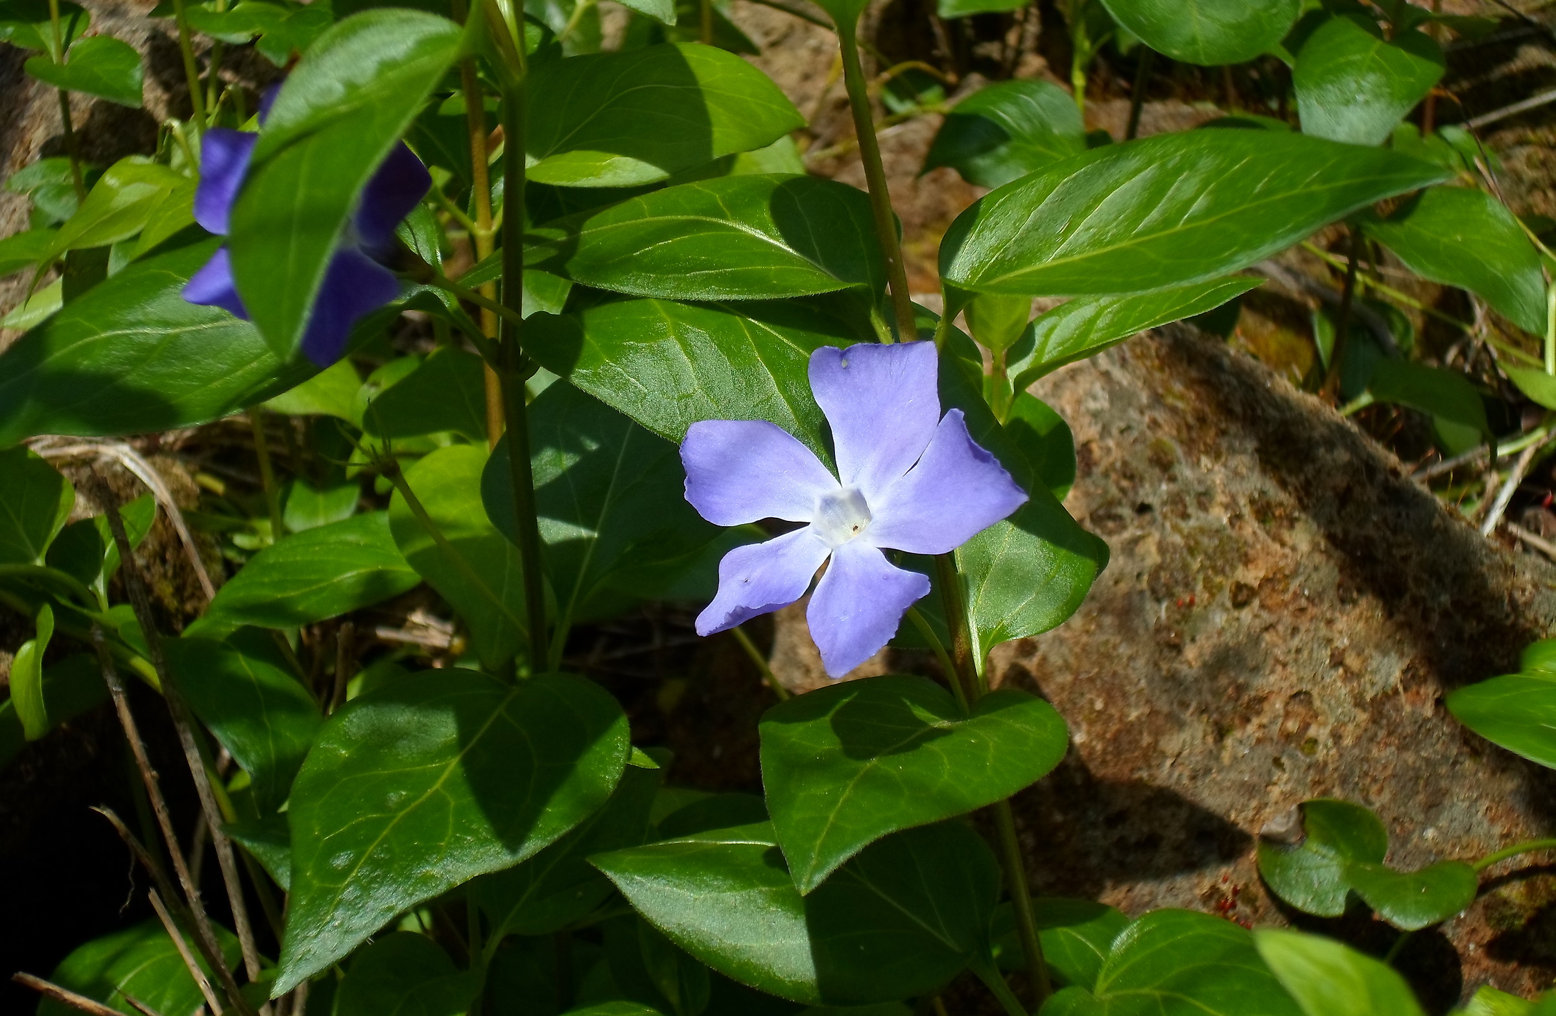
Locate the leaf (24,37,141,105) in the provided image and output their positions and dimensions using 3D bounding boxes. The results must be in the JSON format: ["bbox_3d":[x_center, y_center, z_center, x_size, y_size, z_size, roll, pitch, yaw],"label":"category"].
[{"bbox_3d":[-0.134,-0.086,0.600,0.028,0.006,0.018,29,47,26],"label":"leaf"}]

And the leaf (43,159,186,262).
[{"bbox_3d":[-0.119,-0.053,0.540,0.034,0.009,0.018,-31,39,-12],"label":"leaf"}]

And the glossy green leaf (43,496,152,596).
[{"bbox_3d":[-0.113,0.006,0.501,0.017,0.008,0.021,3,60,-5],"label":"glossy green leaf"}]

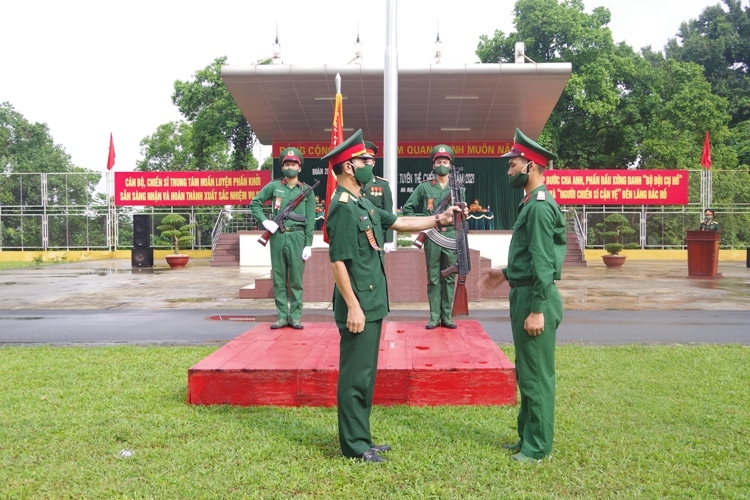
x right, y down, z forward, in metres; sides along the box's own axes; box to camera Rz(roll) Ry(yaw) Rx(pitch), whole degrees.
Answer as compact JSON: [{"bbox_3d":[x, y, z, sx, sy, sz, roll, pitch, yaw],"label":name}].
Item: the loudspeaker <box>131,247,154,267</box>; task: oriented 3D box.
[{"bbox_3d":[-7.858,0.270,25.415,0.610,0.650,0.620,0,2,-8],"label":"loudspeaker"}]

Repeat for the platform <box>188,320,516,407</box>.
[{"bbox_3d":[-0.120,0.942,6.687,2.320,0.260,2.770,0,1,2],"label":"platform"}]

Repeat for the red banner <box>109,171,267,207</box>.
[{"bbox_3d":[-6.334,-2.147,26.100,5.500,1.200,0.060,0,2,2],"label":"red banner"}]

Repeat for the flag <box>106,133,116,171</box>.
[{"bbox_3d":[-9.259,-3.455,26.300,0.300,1.340,0.220,0,2,2],"label":"flag"}]

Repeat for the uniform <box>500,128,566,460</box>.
[{"bbox_3d":[0.888,0.238,4.200,0.390,1.810,0.480,0,2,-4],"label":"uniform"}]

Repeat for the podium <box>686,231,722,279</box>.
[{"bbox_3d":[7.877,0.093,17.900,0.680,1.160,0.560,2,3,41],"label":"podium"}]

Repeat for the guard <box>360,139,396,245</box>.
[{"bbox_3d":[-0.085,-0.130,7.499,0.560,1.840,0.400,0,1,2],"label":"guard"}]

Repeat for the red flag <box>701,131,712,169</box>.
[{"bbox_3d":[12.591,-3.844,28.410,0.420,1.460,0.300,0,1,2],"label":"red flag"}]

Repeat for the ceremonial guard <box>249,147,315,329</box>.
[{"bbox_3d":[-0.938,-0.115,7.559,0.640,1.810,0.440,0,1,2],"label":"ceremonial guard"}]

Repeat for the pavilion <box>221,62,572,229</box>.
[{"bbox_3d":[0.702,-2.469,22.900,9.600,5.250,5.300,0,2,3],"label":"pavilion"}]

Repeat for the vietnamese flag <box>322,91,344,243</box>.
[{"bbox_3d":[-0.410,-0.820,7.500,0.250,1.550,0.220,0,2,2],"label":"vietnamese flag"}]

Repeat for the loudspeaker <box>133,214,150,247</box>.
[{"bbox_3d":[-7.878,-0.593,25.343,0.480,1.090,0.480,0,2,-8],"label":"loudspeaker"}]

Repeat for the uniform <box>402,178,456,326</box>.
[{"bbox_3d":[0.584,0.005,7.620,0.600,1.500,0.380,0,2,2],"label":"uniform"}]

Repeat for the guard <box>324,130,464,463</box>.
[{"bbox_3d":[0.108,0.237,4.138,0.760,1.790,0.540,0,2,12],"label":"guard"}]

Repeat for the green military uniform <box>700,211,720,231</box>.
[{"bbox_3d":[8.232,-0.174,18.400,0.500,1.670,0.350,1,2,37],"label":"green military uniform"}]

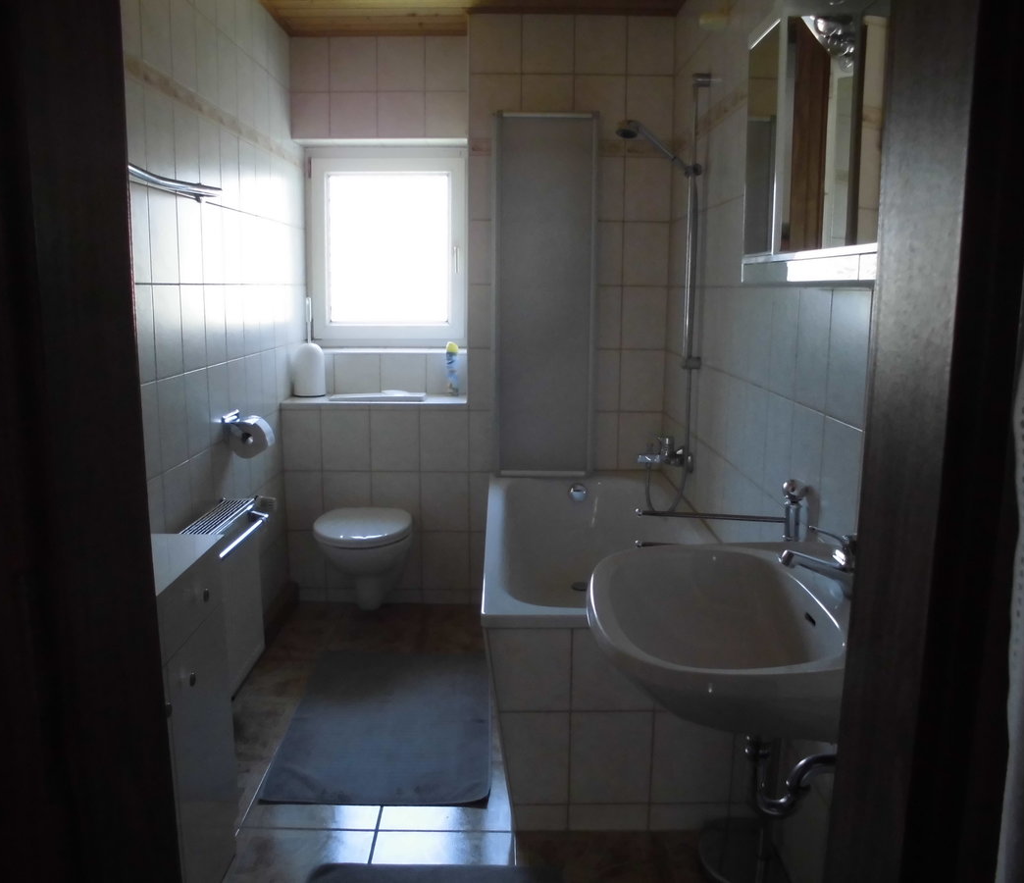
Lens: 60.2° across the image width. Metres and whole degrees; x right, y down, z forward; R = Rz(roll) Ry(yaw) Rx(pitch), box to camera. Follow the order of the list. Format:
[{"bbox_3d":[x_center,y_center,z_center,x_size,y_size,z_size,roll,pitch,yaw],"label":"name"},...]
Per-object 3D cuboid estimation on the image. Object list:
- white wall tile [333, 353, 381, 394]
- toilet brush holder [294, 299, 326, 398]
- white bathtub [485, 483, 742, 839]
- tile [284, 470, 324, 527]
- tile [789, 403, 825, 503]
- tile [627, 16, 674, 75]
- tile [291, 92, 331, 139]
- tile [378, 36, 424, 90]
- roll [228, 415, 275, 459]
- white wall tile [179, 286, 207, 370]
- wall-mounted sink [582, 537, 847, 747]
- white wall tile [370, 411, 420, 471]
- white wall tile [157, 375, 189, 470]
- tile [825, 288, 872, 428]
[{"bbox_3d":[-0.673,-0.294,3.860,0.200,0.186,0.010,0,10,0],"label":"white wall tile"},{"bbox_3d":[-0.866,-0.400,3.764,0.127,0.418,0.127,0,10,0],"label":"toilet brush holder"},{"bbox_3d":[0.273,0.556,2.919,0.700,0.570,1.570,0,10,0],"label":"white bathtub"},{"bbox_3d":[-0.853,0.244,3.642,0.155,0.247,0.010,0,10,0],"label":"tile"},{"bbox_3d":[0.635,0.053,1.894,0.010,0.249,0.198,0,10,-1],"label":"tile"},{"bbox_3d":[0.527,-1.490,3.334,0.180,0.207,0.010,0,10,0],"label":"tile"},{"bbox_3d":[-0.846,-1.376,3.728,0.162,0.184,0.010,0,10,0],"label":"tile"},{"bbox_3d":[-0.463,-1.571,3.687,0.199,0.215,0.010,0,10,0],"label":"tile"},{"bbox_3d":[-0.840,-0.014,2.858,0.116,0.116,0.100,0,10,0],"label":"roll"},{"bbox_3d":[-0.942,-0.335,2.606,0.010,0.249,0.198,0,10,0],"label":"white wall tile"},{"bbox_3d":[0.373,0.344,1.436,0.510,0.205,0.600,0,10,0],"label":"wall-mounted sink"},{"bbox_3d":[-0.473,-0.002,3.598,0.200,0.250,0.010,0,10,0],"label":"white wall tile"},{"bbox_3d":[-0.925,-0.049,2.408,0.010,0.247,0.199,0,10,0],"label":"white wall tile"},{"bbox_3d":[0.635,-0.160,1.661,0.010,0.250,0.200,0,10,0],"label":"tile"}]

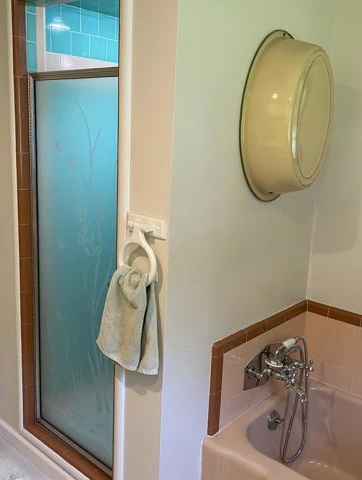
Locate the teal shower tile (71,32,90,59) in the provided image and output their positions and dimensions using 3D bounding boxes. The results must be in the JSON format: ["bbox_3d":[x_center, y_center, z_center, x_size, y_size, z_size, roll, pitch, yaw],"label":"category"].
[{"bbox_3d":[-0.488,-0.946,2.336,0.010,0.108,0.109,13,16,40],"label":"teal shower tile"}]

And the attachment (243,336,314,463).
[{"bbox_3d":[0.439,0.723,2.105,0.180,0.585,0.350,13,16,40],"label":"attachment"}]

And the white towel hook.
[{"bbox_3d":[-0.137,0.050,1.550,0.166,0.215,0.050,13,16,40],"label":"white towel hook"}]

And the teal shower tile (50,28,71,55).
[{"bbox_3d":[-0.562,-0.929,2.255,0.010,0.108,0.111,13,16,40],"label":"teal shower tile"}]

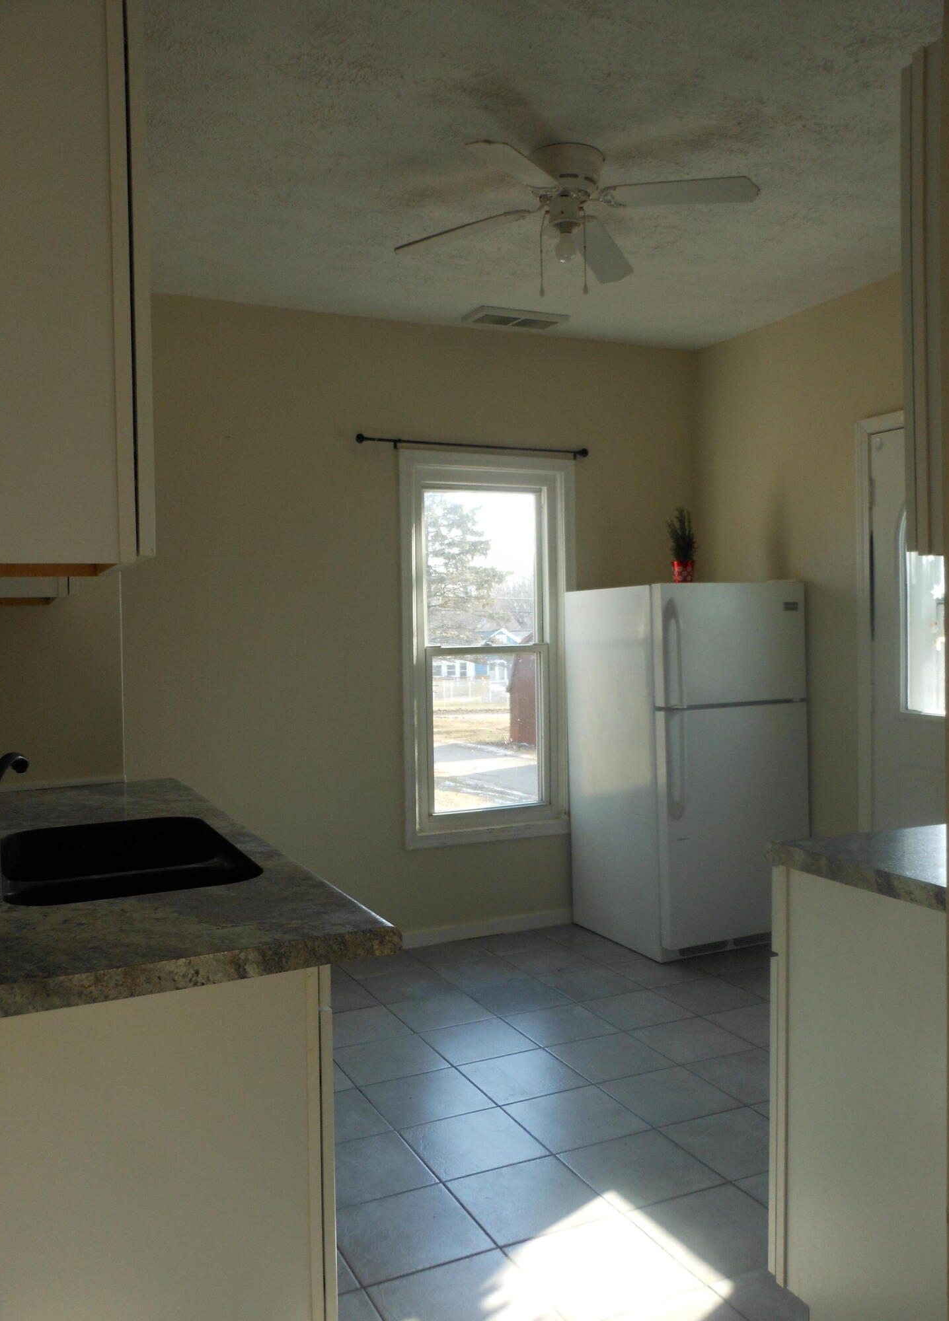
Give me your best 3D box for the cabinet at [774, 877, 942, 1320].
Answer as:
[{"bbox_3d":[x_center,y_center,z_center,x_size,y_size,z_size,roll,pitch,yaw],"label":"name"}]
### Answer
[{"bbox_3d":[0.974,0.813,1.844,0.650,0.881,0.632,-2,2,-25],"label":"cabinet"}]

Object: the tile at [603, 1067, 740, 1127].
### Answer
[{"bbox_3d":[0.547,1.230,3.012,0.302,0.010,0.302,-1,2,-25],"label":"tile"}]

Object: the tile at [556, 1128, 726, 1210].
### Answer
[{"bbox_3d":[0.406,1.248,2.619,0.303,0.010,0.303,-2,2,-25],"label":"tile"}]

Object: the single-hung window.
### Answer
[{"bbox_3d":[0.064,-0.053,4.667,0.833,1.665,0.090,-2,2,-25],"label":"single-hung window"}]

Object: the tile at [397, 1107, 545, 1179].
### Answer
[{"bbox_3d":[-0.003,1.257,2.780,0.303,0.010,0.303,-2,2,-25],"label":"tile"}]

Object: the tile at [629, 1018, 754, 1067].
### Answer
[{"bbox_3d":[0.691,1.217,3.418,0.302,0.010,0.302,-1,2,-25],"label":"tile"}]

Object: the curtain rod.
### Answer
[{"bbox_3d":[0.008,-0.902,4.555,1.088,0.055,0.080,-2,2,-25],"label":"curtain rod"}]

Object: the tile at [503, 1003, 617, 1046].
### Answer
[{"bbox_3d":[0.292,1.232,3.599,0.303,0.010,0.303,-2,2,-25],"label":"tile"}]

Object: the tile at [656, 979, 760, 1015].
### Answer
[{"bbox_3d":[0.836,1.205,3.824,0.302,0.010,0.302,-1,2,-25],"label":"tile"}]

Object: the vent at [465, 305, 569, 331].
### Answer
[{"bbox_3d":[0.175,-1.411,4.388,0.401,0.025,0.220,-2,2,-25],"label":"vent"}]

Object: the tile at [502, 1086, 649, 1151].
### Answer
[{"bbox_3d":[0.272,1.237,2.881,0.302,0.010,0.302,-1,2,-25],"label":"tile"}]

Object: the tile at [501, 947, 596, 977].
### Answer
[{"bbox_3d":[0.307,1.214,4.287,0.303,0.010,0.303,-2,2,-25],"label":"tile"}]

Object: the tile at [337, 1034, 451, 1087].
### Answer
[{"bbox_3d":[-0.265,1.233,3.301,0.302,0.010,0.302,-1,2,-25],"label":"tile"}]

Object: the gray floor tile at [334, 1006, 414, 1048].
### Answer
[{"bbox_3d":[-0.395,1.237,3.600,0.303,0.010,0.303,-2,2,-25],"label":"gray floor tile"}]

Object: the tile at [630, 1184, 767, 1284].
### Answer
[{"bbox_3d":[0.539,1.259,2.354,0.303,0.010,0.303,-2,2,-25],"label":"tile"}]

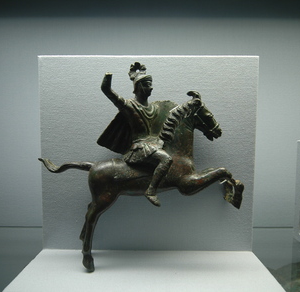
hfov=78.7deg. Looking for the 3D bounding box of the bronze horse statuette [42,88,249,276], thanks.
[{"bbox_3d":[-0.009,0.031,0.228,0.250,0.260,0.095,0,4,0],"label":"bronze horse statuette"}]

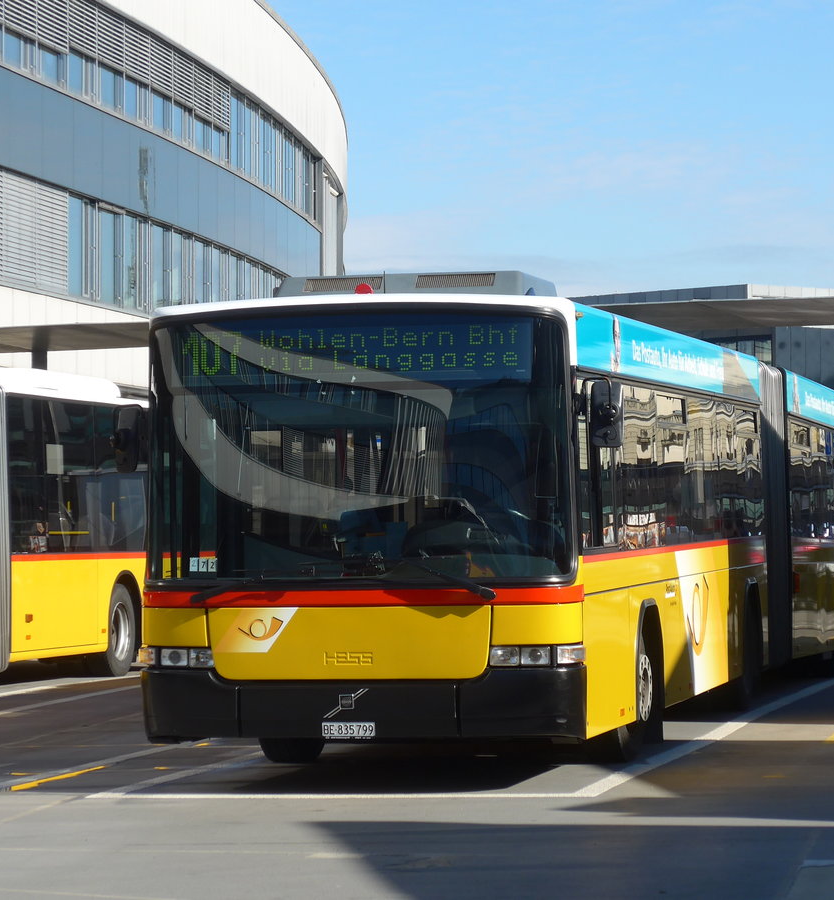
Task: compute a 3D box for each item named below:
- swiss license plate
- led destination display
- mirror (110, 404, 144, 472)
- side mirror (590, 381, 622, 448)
[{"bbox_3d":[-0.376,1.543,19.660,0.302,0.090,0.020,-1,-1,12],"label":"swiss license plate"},{"bbox_3d":[-0.350,-0.556,19.970,2.040,0.340,0.100,-1,-1,12],"label":"led destination display"},{"bbox_3d":[-1.635,-0.057,20.200,0.100,0.370,0.190,0,-1,-44],"label":"mirror"},{"bbox_3d":[1.046,-0.195,19.630,0.190,0.370,0.100,-1,-1,-5],"label":"side mirror"}]

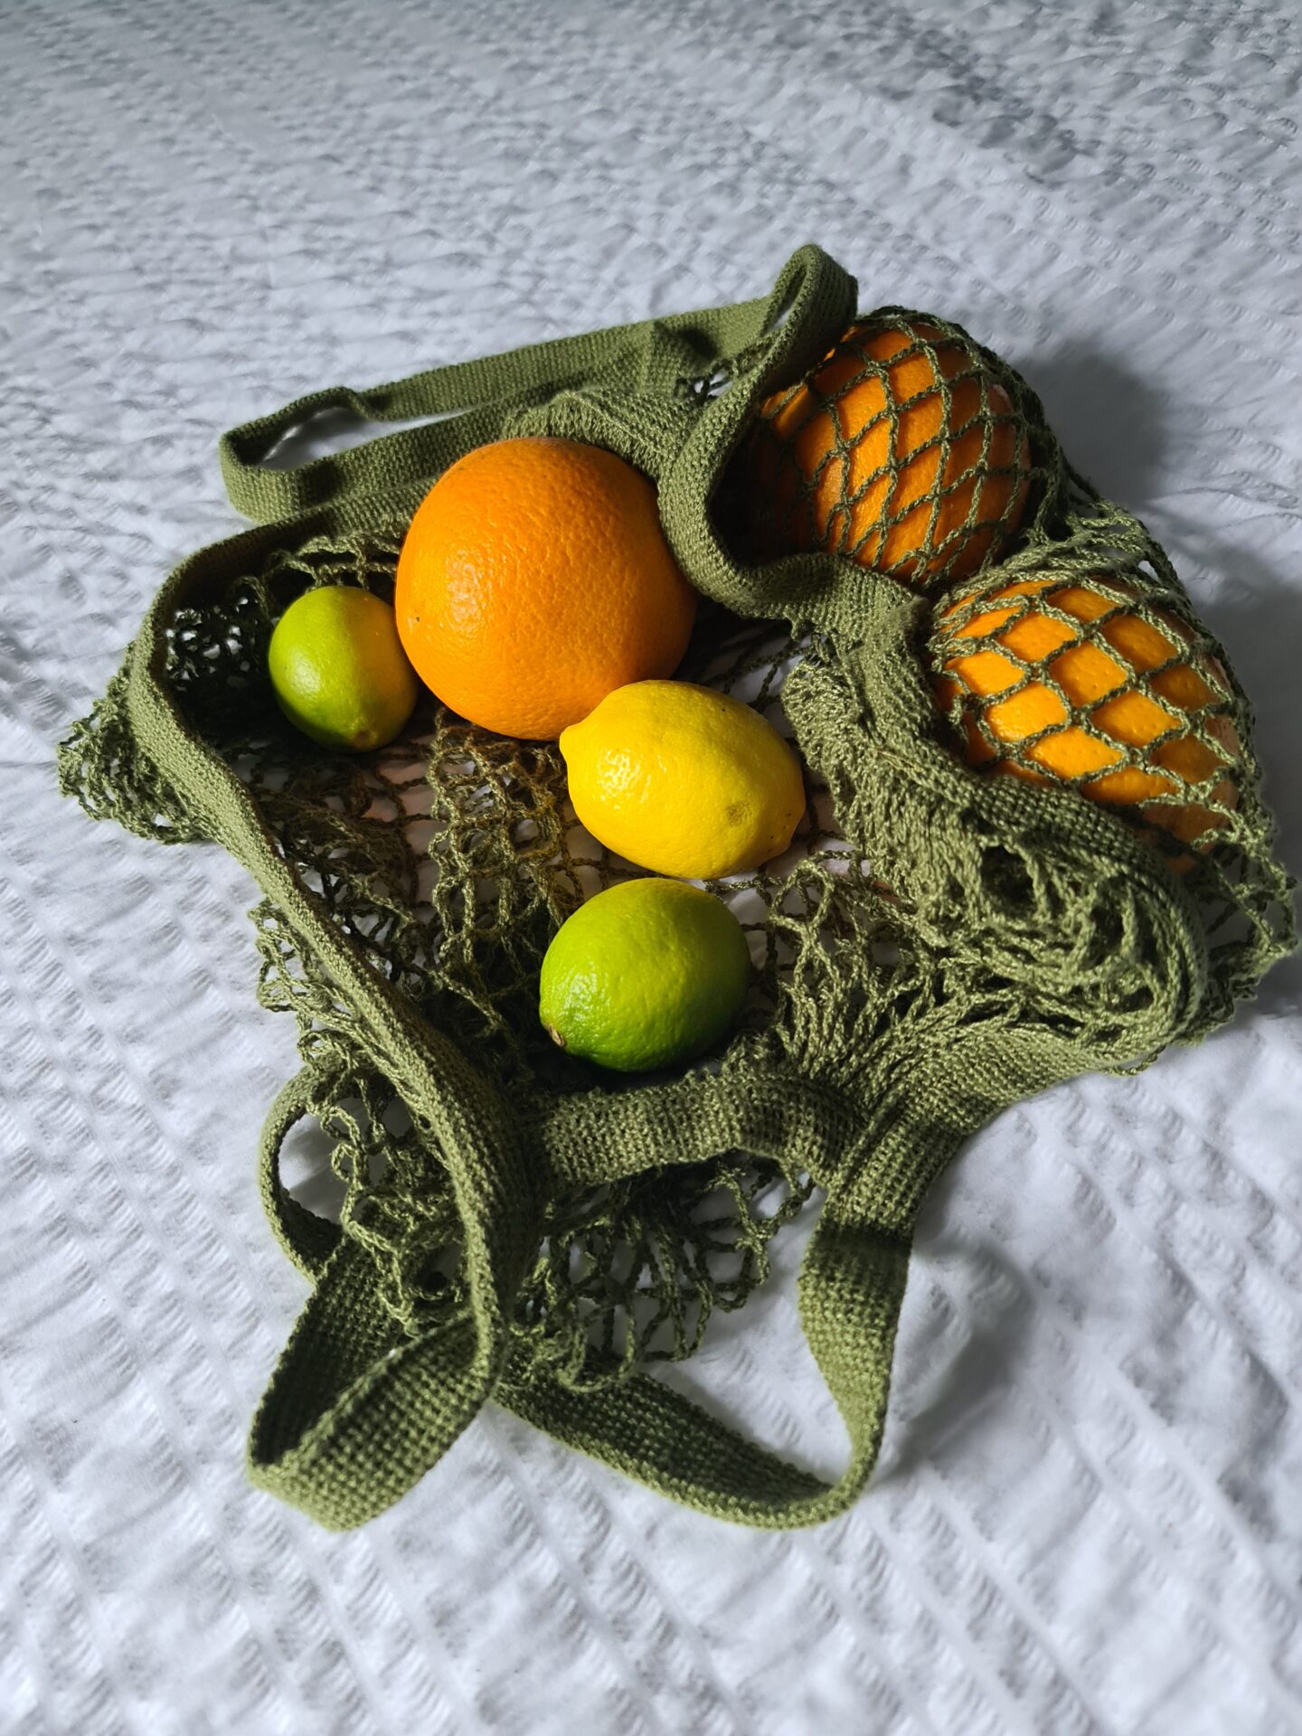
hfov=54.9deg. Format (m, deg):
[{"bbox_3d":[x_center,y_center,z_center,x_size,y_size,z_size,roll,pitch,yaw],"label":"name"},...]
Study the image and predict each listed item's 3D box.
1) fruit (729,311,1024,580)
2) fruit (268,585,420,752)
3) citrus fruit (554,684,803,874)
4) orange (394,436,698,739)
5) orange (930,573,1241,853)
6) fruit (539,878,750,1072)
[{"bbox_3d":[0.075,-0.131,0.402,0.089,0.088,0.089,0,57,0],"label":"fruit"},{"bbox_3d":[-0.093,-0.061,0.383,0.043,0.043,0.054,-16,64,-10],"label":"fruit"},{"bbox_3d":[0.009,-0.025,0.355,0.074,0.052,0.052,25,61,13],"label":"citrus fruit"},{"bbox_3d":[-0.031,-0.082,0.371,0.087,0.086,0.087,0,57,0],"label":"orange"},{"bbox_3d":[0.120,-0.040,0.347,0.083,0.081,0.083,0,57,0],"label":"orange"},{"bbox_3d":[-0.001,0.028,0.323,0.057,0.047,0.047,-28,61,-17],"label":"fruit"}]

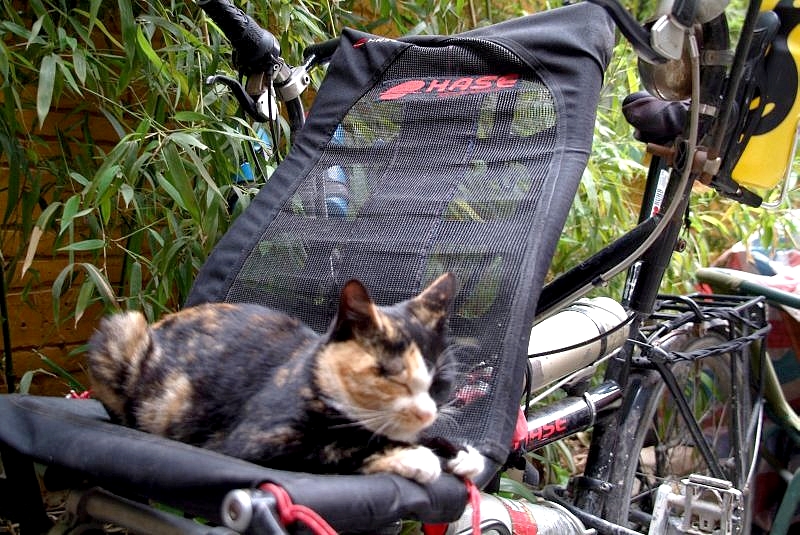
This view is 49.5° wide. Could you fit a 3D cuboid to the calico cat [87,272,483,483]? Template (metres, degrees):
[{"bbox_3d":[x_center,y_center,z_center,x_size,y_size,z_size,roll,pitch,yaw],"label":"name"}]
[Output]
[{"bbox_3d":[-0.117,0.097,0.885,0.390,0.195,0.175,4,11,24],"label":"calico cat"}]

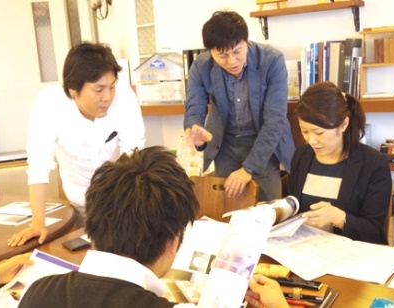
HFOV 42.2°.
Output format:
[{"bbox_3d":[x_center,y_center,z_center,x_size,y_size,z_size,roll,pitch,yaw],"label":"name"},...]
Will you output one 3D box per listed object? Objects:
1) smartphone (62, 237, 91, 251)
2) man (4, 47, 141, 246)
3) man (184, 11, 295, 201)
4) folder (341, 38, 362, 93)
[{"bbox_3d":[-0.436,0.332,1.849,0.072,0.012,0.086,-12,14,-36],"label":"smartphone"},{"bbox_3d":[-0.421,0.303,2.028,0.560,1.415,0.580,-8,12,-23],"label":"man"},{"bbox_3d":[0.211,0.163,2.244,0.530,1.525,0.580,-2,11,8],"label":"man"},{"bbox_3d":[0.853,-0.465,2.800,0.045,0.315,0.240,7,15,26],"label":"folder"}]

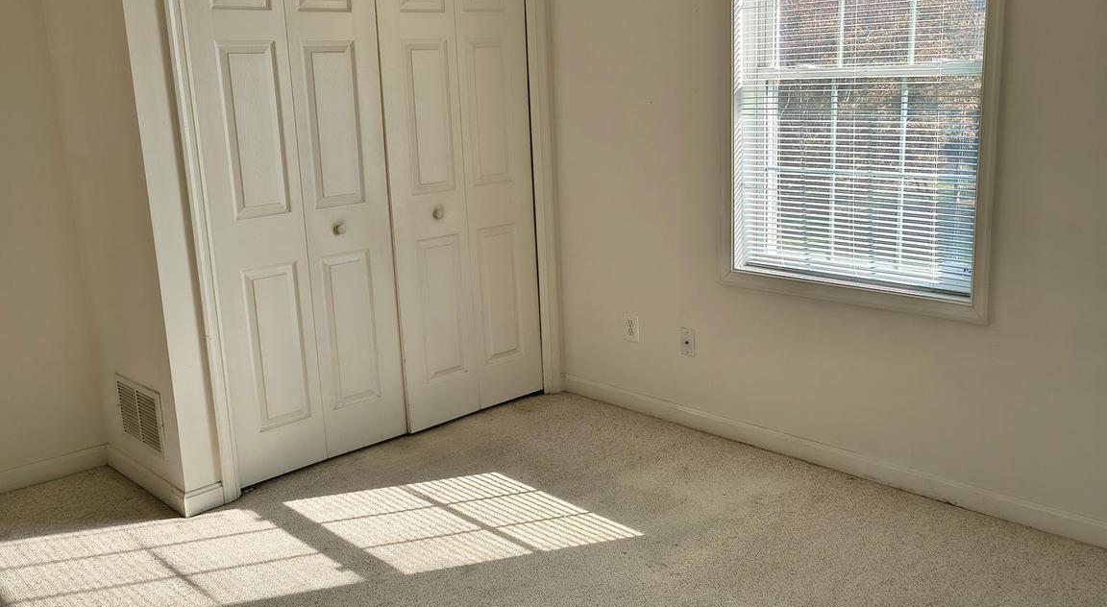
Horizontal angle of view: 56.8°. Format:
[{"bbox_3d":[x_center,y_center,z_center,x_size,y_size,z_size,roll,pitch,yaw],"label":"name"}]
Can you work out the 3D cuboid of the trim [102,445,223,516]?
[{"bbox_3d":[-1.491,0.644,3.893,0.143,0.091,0.731,-14,17,-42],"label":"trim"}]

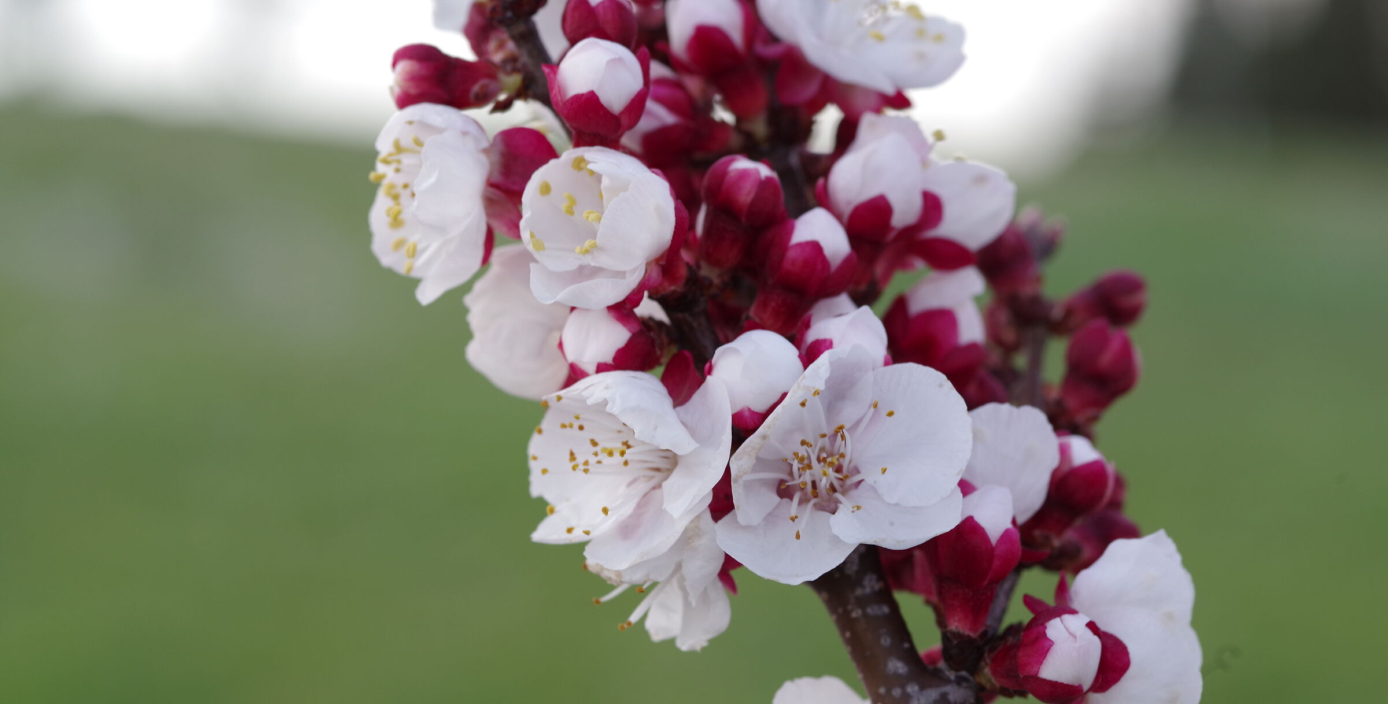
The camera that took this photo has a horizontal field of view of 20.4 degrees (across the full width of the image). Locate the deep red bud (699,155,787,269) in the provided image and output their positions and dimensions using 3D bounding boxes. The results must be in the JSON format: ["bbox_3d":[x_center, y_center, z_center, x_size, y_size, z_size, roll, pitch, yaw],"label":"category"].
[{"bbox_3d":[0.005,-0.015,0.425,0.009,0.013,0.009,7,21,0],"label":"deep red bud"}]

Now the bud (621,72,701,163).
[{"bbox_3d":[-0.004,-0.027,0.437,0.011,0.011,0.011,21,11,-28],"label":"bud"}]

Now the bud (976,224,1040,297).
[{"bbox_3d":[0.037,-0.011,0.455,0.007,0.009,0.007,-21,0,0],"label":"bud"}]

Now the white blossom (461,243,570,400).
[{"bbox_3d":[-0.016,-0.003,0.421,0.011,0.018,0.018,-11,-5,38],"label":"white blossom"}]

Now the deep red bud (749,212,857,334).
[{"bbox_3d":[0.011,-0.008,0.409,0.009,0.013,0.009,25,20,0],"label":"deep red bud"}]

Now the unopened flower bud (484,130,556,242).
[{"bbox_3d":[-0.019,-0.018,0.419,0.009,0.012,0.009,-12,12,0],"label":"unopened flower bud"}]

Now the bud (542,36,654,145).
[{"bbox_3d":[-0.010,-0.027,0.405,0.010,0.012,0.010,3,35,0],"label":"bud"}]

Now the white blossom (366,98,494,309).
[{"bbox_3d":[-0.028,-0.016,0.414,0.010,0.020,0.017,-8,6,-25],"label":"white blossom"}]

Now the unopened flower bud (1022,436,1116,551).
[{"bbox_3d":[0.041,0.015,0.420,0.009,0.013,0.009,26,15,0],"label":"unopened flower bud"}]

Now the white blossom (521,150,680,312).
[{"bbox_3d":[-0.010,-0.013,0.412,0.017,0.017,0.017,2,-8,39],"label":"white blossom"}]

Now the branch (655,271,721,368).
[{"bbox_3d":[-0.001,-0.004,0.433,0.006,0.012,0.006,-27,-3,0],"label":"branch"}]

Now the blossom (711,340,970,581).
[{"bbox_3d":[0.016,0.012,0.410,0.027,0.025,0.013,0,-9,-7],"label":"blossom"}]

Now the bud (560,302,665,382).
[{"bbox_3d":[-0.009,-0.001,0.405,0.009,0.009,0.012,4,0,41],"label":"bud"}]

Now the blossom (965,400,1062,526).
[{"bbox_3d":[0.032,0.012,0.415,0.018,0.018,0.011,3,32,38],"label":"blossom"}]

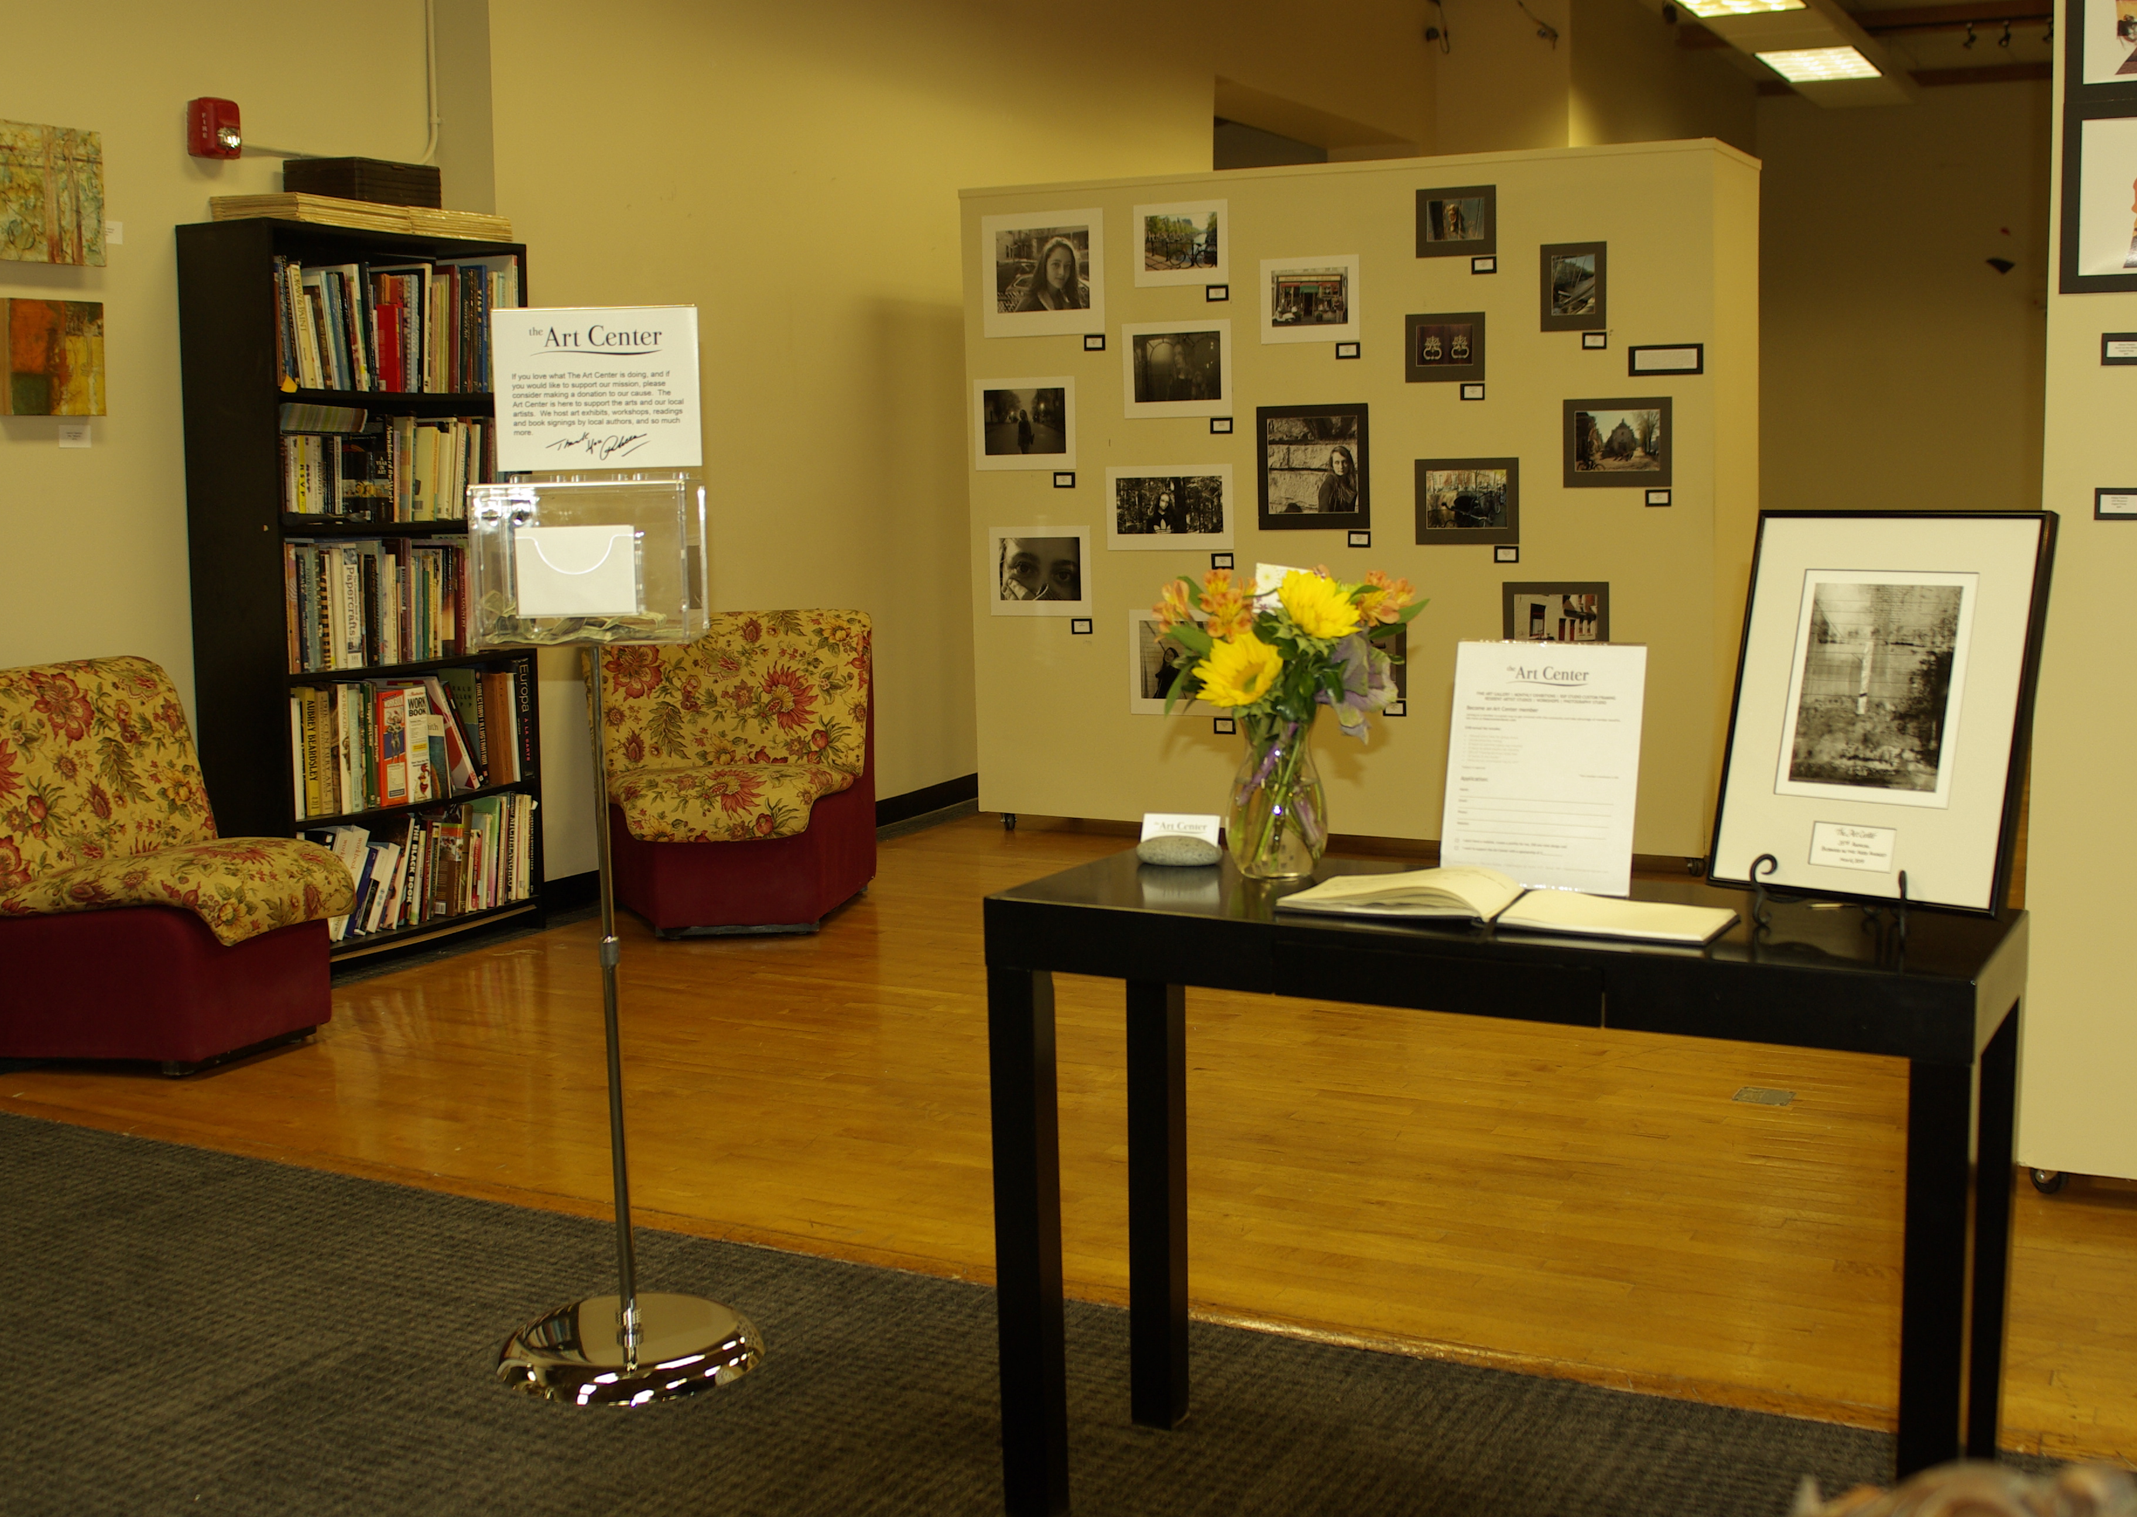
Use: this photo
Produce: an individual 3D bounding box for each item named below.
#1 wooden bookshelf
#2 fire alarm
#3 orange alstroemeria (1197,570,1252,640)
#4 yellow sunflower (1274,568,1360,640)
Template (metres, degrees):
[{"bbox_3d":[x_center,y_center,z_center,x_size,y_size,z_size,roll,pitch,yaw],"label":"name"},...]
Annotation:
[{"bbox_3d":[-1.803,-0.408,5.902,0.318,1.850,0.860,3,8,28],"label":"wooden bookshelf"},{"bbox_3d":[-2.061,-1.522,5.480,0.055,0.132,0.116,3,8,28],"label":"fire alarm"},{"bbox_3d":[0.182,-0.179,2.640,0.066,0.080,0.062,0,7,9],"label":"orange alstroemeria"},{"bbox_3d":[0.289,-0.176,2.630,0.090,0.074,0.060,-4,-24,-21],"label":"yellow sunflower"}]

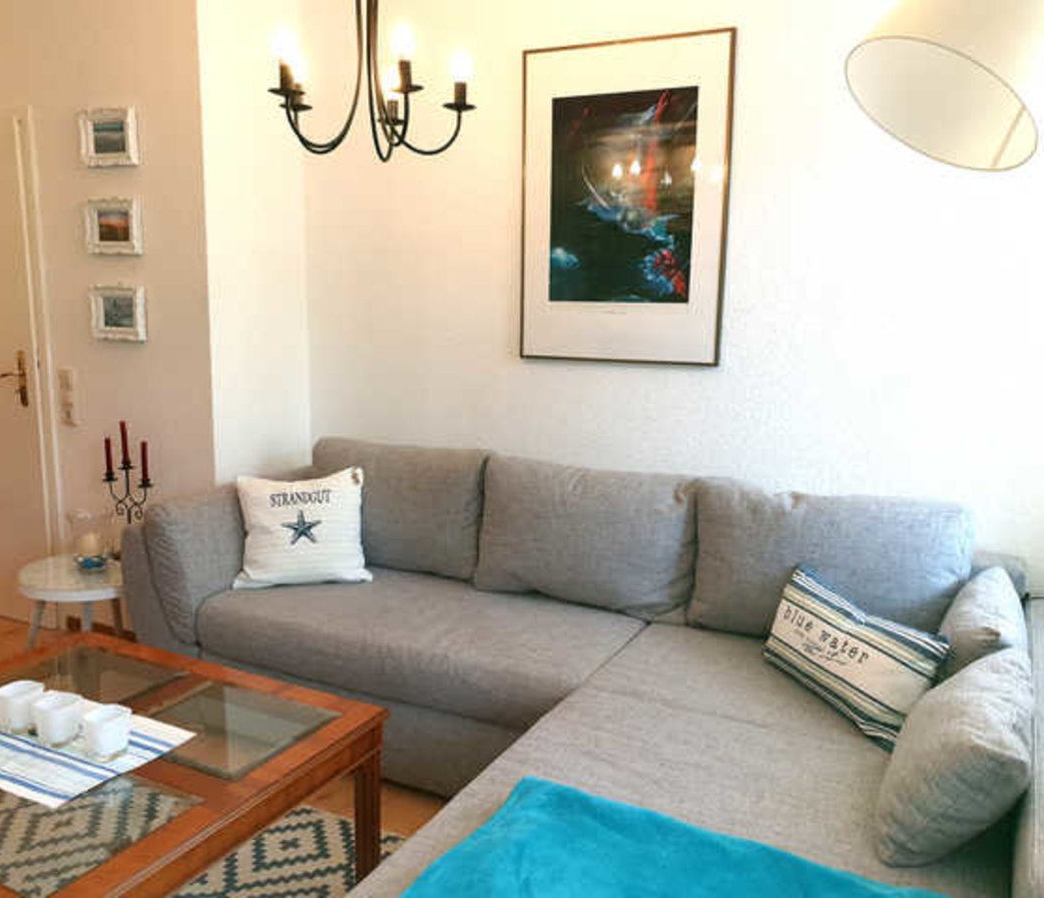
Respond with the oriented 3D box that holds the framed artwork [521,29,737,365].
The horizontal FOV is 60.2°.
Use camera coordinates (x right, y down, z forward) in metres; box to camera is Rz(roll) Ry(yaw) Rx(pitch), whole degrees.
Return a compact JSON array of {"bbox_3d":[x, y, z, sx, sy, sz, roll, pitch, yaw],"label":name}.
[{"bbox_3d":[0.323,-0.794,2.940,0.700,1.010,0.026,6,11,26],"label":"framed artwork"}]

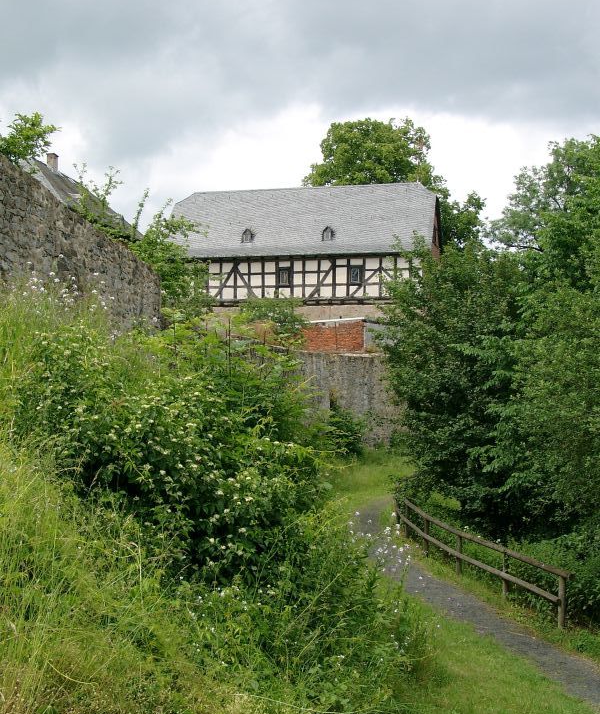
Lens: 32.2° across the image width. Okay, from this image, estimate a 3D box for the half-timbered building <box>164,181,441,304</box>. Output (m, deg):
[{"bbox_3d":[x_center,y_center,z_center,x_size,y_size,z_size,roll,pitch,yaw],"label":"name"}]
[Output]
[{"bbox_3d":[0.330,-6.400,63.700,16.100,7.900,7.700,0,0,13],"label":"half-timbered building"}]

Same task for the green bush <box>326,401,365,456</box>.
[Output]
[{"bbox_3d":[2.050,3.330,48.500,1.900,2.500,1.800,0,0,0],"label":"green bush"}]

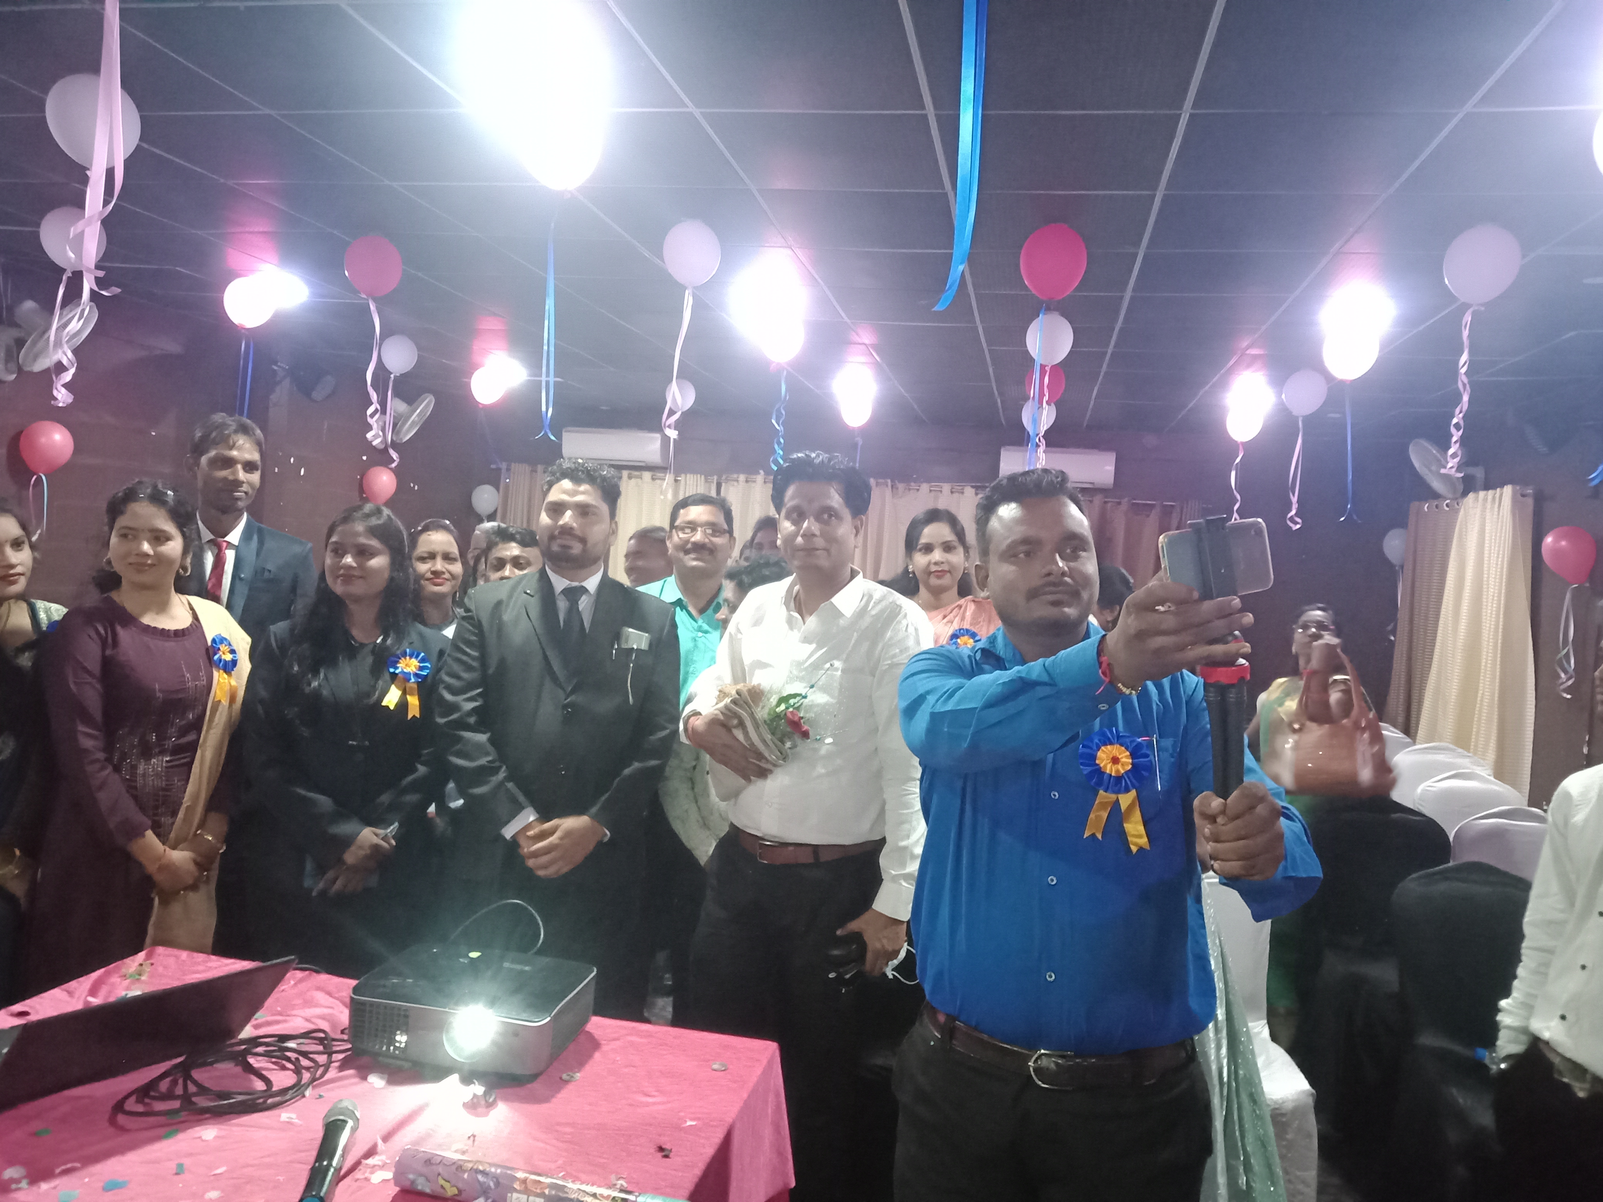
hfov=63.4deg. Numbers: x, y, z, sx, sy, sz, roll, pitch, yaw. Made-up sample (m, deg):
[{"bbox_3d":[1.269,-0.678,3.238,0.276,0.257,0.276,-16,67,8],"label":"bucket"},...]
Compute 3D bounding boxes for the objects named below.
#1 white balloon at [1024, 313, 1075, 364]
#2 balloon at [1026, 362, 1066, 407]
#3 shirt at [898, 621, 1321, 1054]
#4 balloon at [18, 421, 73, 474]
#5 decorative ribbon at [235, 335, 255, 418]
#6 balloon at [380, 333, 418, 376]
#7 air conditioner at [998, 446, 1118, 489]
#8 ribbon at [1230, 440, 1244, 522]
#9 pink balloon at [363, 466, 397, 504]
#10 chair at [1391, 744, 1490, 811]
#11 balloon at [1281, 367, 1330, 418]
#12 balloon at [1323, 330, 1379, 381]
[{"bbox_3d":[1.115,-1.179,5.815,0.225,0.242,0.225,4,2,10],"label":"white balloon"},{"bbox_3d":[1.347,-1.202,7.172,0.225,0.250,0.225,4,2,10],"label":"balloon"},{"bbox_3d":[0.372,0.282,1.600,0.520,0.540,0.460,4,2,13],"label":"shirt"},{"bbox_3d":[-3.475,-0.703,5.967,0.240,0.248,0.240,4,2,10],"label":"balloon"},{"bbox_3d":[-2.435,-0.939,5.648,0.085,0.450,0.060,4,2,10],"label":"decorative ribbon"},{"bbox_3d":[-2.146,-1.314,6.922,0.200,0.220,0.200,4,2,10],"label":"balloon"},{"bbox_3d":[1.860,-0.971,9.442,0.840,0.280,0.220,4,2,10],"label":"air conditioner"},{"bbox_3d":[2.772,-0.757,8.248,0.090,0.550,0.080,4,2,10],"label":"ribbon"},{"bbox_3d":[-2.917,-0.795,8.950,0.240,0.265,0.240,4,2,10],"label":"pink balloon"},{"bbox_3d":[2.826,1.090,5.734,0.450,0.870,0.520,4,2,18],"label":"chair"},{"bbox_3d":[2.446,-1.016,6.300,0.225,0.237,0.225,4,2,10],"label":"balloon"},{"bbox_3d":[2.202,-0.992,5.200,0.228,0.225,0.228,4,2,10],"label":"balloon"}]

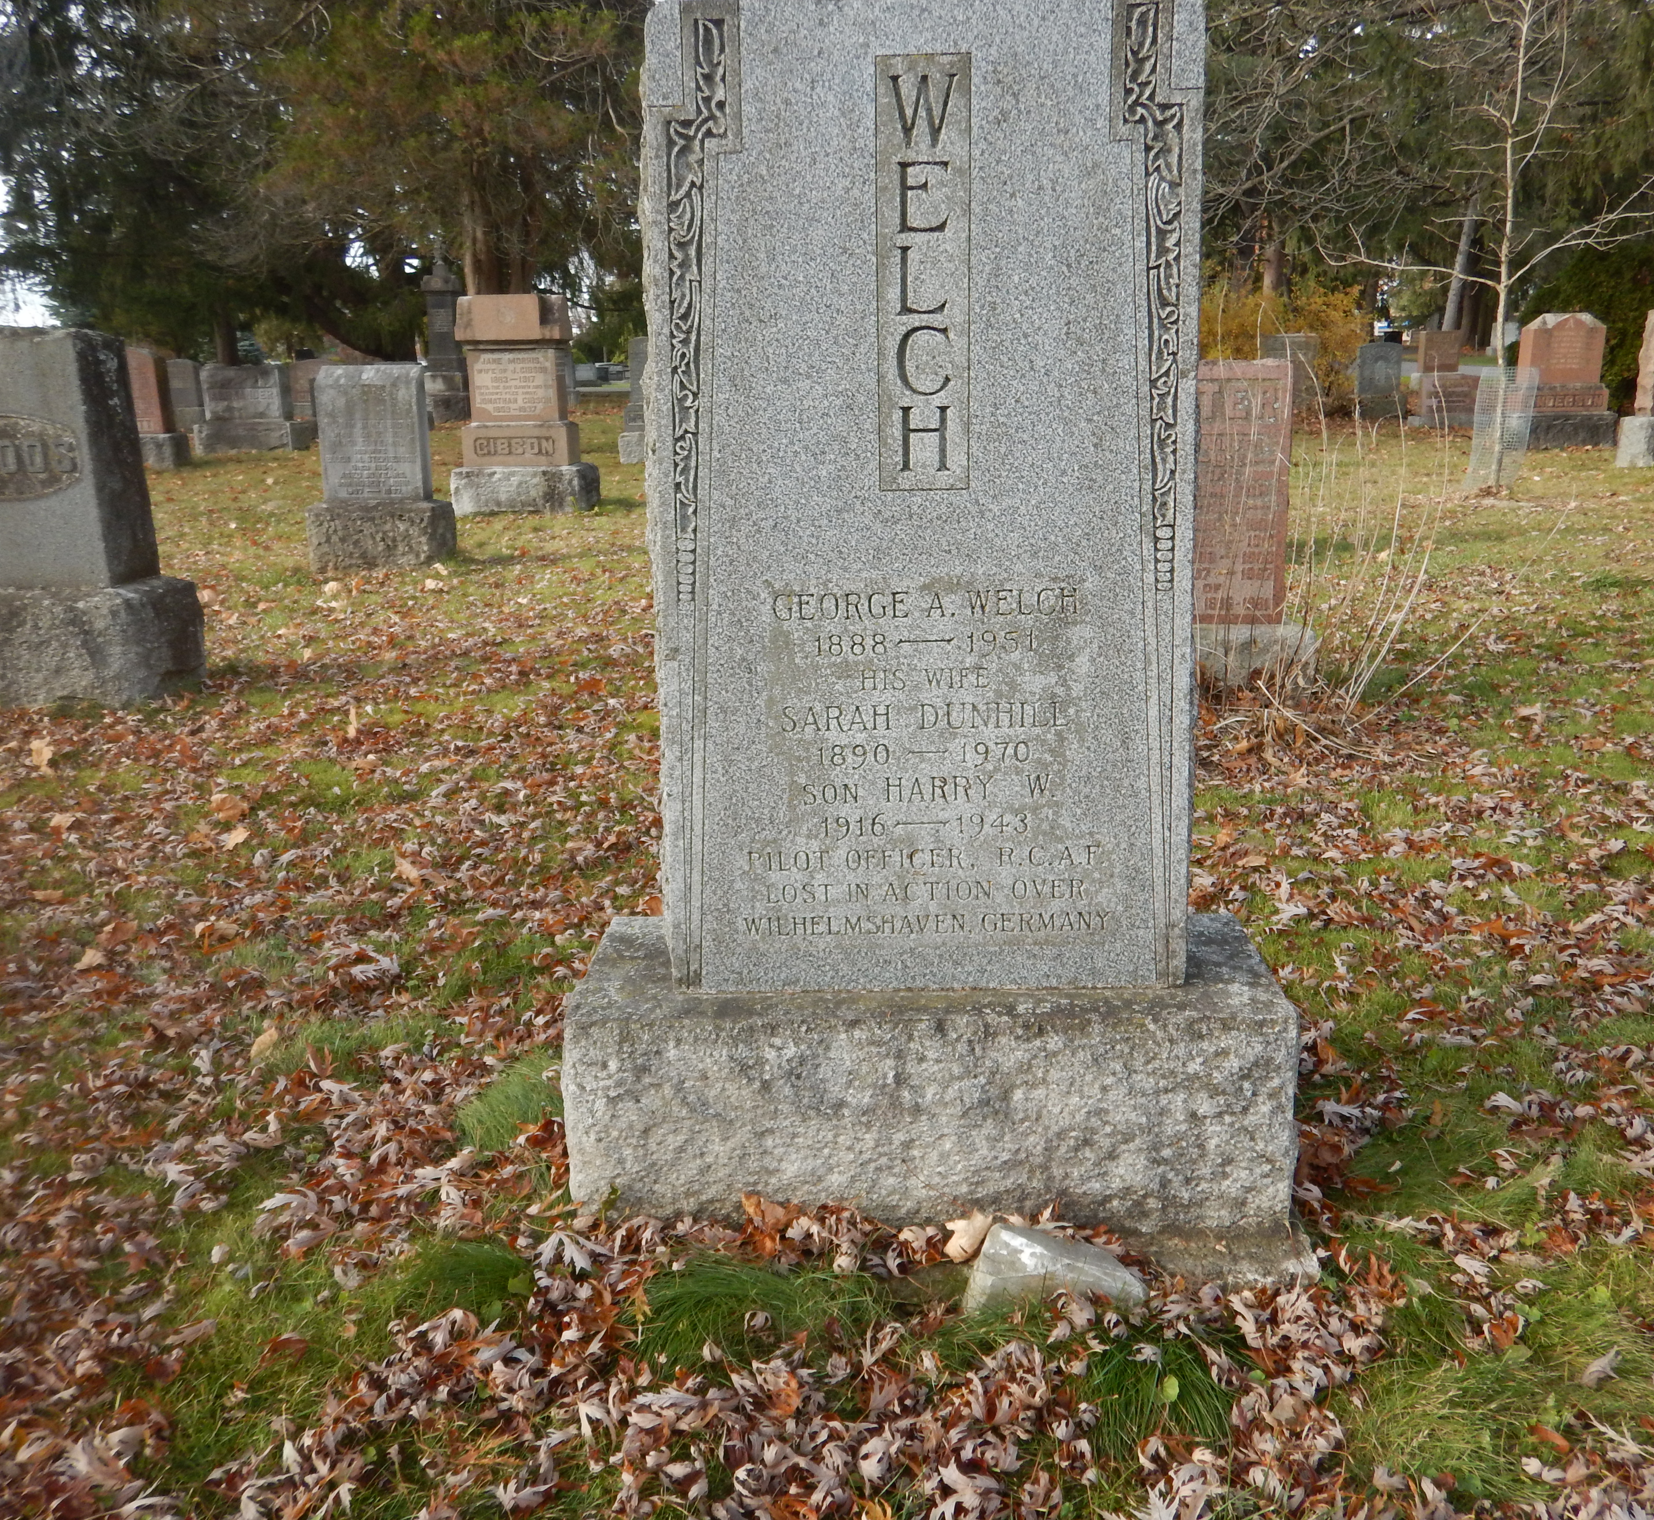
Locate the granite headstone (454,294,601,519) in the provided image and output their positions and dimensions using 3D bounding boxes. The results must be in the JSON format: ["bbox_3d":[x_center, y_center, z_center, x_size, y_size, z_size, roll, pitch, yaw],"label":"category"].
[{"bbox_3d":[-2.367,-2.739,10.853,0.970,1.610,0.700,-1,13,2],"label":"granite headstone"}]

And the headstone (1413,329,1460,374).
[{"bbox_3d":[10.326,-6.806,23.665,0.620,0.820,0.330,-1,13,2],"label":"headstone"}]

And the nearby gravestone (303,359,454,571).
[{"bbox_3d":[-2.680,-1.738,8.336,0.730,1.180,0.460,-1,13,2],"label":"nearby gravestone"}]

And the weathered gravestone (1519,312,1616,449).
[{"bbox_3d":[7.255,-3.712,13.788,0.870,1.250,0.480,-1,13,2],"label":"weathered gravestone"}]

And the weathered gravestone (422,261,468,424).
[{"bbox_3d":[-5.272,-5.776,19.291,0.560,2.250,0.520,-1,13,2],"label":"weathered gravestone"}]

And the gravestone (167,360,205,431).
[{"bbox_3d":[-8.616,-4.901,18.895,0.600,0.940,0.420,-1,13,2],"label":"gravestone"}]

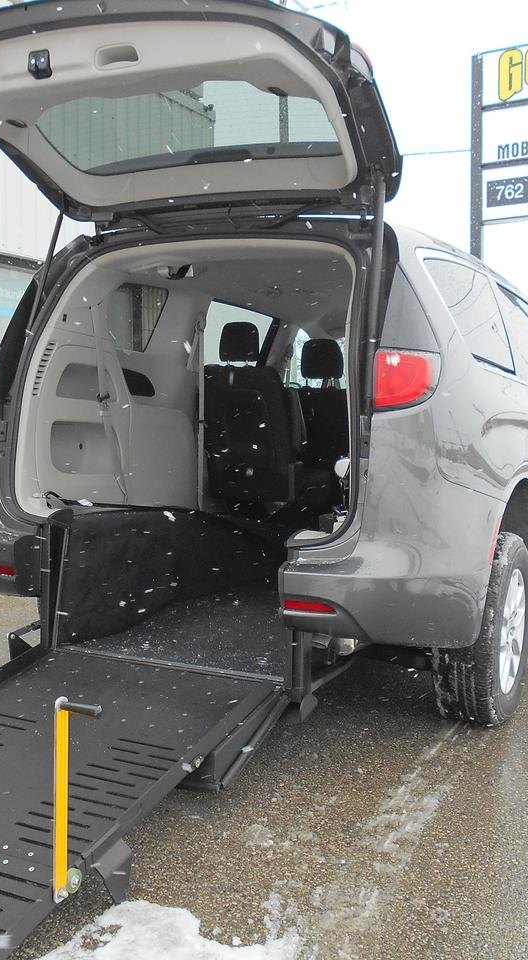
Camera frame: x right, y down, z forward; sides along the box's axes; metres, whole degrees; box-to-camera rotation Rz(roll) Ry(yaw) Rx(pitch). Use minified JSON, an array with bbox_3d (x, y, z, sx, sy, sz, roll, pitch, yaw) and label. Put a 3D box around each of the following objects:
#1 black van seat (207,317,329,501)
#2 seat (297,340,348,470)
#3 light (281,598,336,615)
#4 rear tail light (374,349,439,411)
[{"bbox_3d":[0.007,-0.293,4.882,0.510,0.950,0.660,4,5,27],"label":"black van seat"},{"bbox_3d":[0.476,-0.321,5.771,0.530,1.000,0.700,4,5,27],"label":"seat"},{"bbox_3d":[0.141,0.383,2.888,0.160,0.038,0.032,3,5,17],"label":"light"},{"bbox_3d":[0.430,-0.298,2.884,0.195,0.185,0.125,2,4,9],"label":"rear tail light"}]

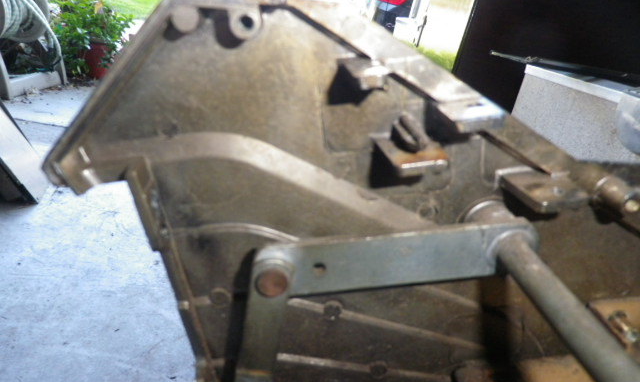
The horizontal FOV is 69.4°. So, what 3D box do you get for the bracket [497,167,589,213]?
[{"bbox_3d":[0.192,-0.003,0.402,0.038,0.013,0.076,-9,19,1],"label":"bracket"}]

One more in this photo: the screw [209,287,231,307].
[{"bbox_3d":[-0.102,0.110,0.467,0.020,0.020,0.007,-9,19,1],"label":"screw"}]

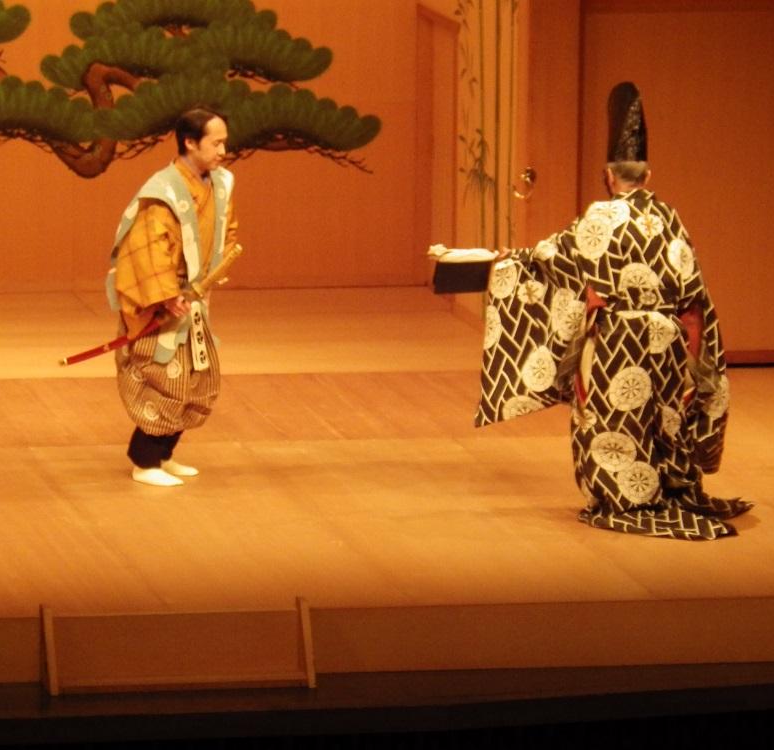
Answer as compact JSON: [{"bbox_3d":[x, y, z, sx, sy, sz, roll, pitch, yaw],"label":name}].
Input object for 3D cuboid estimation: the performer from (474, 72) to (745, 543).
[{"bbox_3d":[0.951,-0.311,29.350,1.020,1.810,0.880,-3,10,-20],"label":"performer"}]

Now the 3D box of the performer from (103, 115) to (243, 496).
[{"bbox_3d":[-0.915,-0.345,30.100,0.480,1.590,0.580,7,11,34],"label":"performer"}]

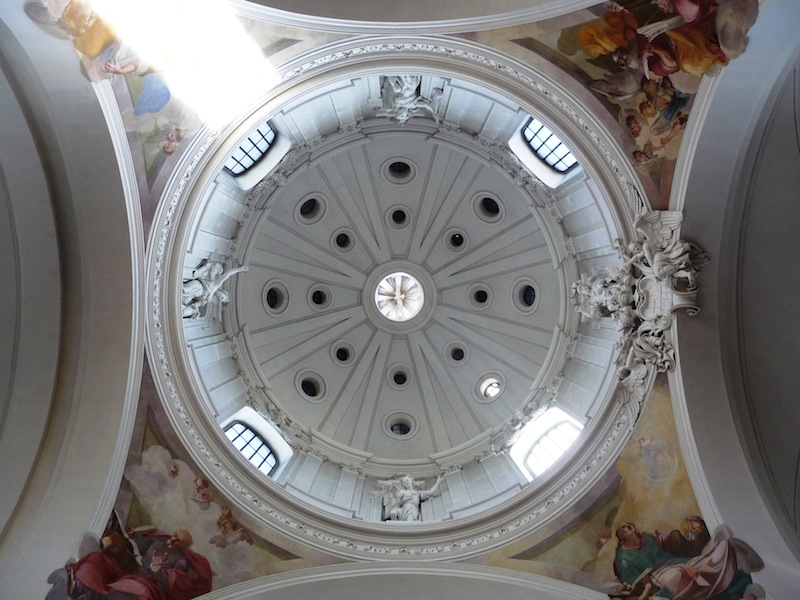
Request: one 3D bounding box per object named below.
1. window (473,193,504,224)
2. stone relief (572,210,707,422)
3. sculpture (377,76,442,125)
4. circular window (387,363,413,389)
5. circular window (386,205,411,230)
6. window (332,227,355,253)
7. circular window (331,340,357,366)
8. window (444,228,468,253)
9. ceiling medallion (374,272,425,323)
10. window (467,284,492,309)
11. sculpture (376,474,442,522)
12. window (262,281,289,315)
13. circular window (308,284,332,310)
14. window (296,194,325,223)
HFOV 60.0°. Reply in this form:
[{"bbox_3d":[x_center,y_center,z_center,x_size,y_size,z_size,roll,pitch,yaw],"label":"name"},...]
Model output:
[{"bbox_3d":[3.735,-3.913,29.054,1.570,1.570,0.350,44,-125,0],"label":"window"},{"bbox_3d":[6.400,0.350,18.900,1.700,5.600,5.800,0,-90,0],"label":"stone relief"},{"bbox_3d":[0.300,-6.200,21.700,2.100,2.700,1.200,0,-90,0],"label":"sculpture"},{"bbox_3d":[0.018,3.550,31.785,1.180,0.300,1.180,0,-122,0],"label":"circular window"},{"bbox_3d":[-0.033,-3.825,31.785,1.180,0.300,1.180,-1,-58,0],"label":"circular window"},{"bbox_3d":[-2.577,-2.666,30.851,1.200,0.280,1.200,-45,-58,0],"label":"window"},{"bbox_3d":[-2.533,2.399,30.851,1.200,0.280,1.200,45,-122,0],"label":"circular window"},{"bbox_3d":[2.547,-2.681,30.870,1.130,0.350,1.130,45,-57,0],"label":"window"},{"bbox_3d":[0.000,-0.100,32.000,2.300,0.400,2.300,0,-90,0],"label":"ceiling medallion"},{"bbox_3d":[3.608,-0.156,30.876,1.130,0.350,1.130,-1,-90,33],"label":"window"},{"bbox_3d":[0.330,6.200,21.700,2.100,2.700,1.200,0,-90,0],"label":"sculpture"},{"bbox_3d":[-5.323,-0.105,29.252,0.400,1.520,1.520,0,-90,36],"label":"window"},{"bbox_3d":[-3.702,-0.138,31.785,1.180,0.300,1.180,0,-90,-32],"label":"circular window"},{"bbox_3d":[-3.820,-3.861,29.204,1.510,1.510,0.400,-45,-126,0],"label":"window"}]

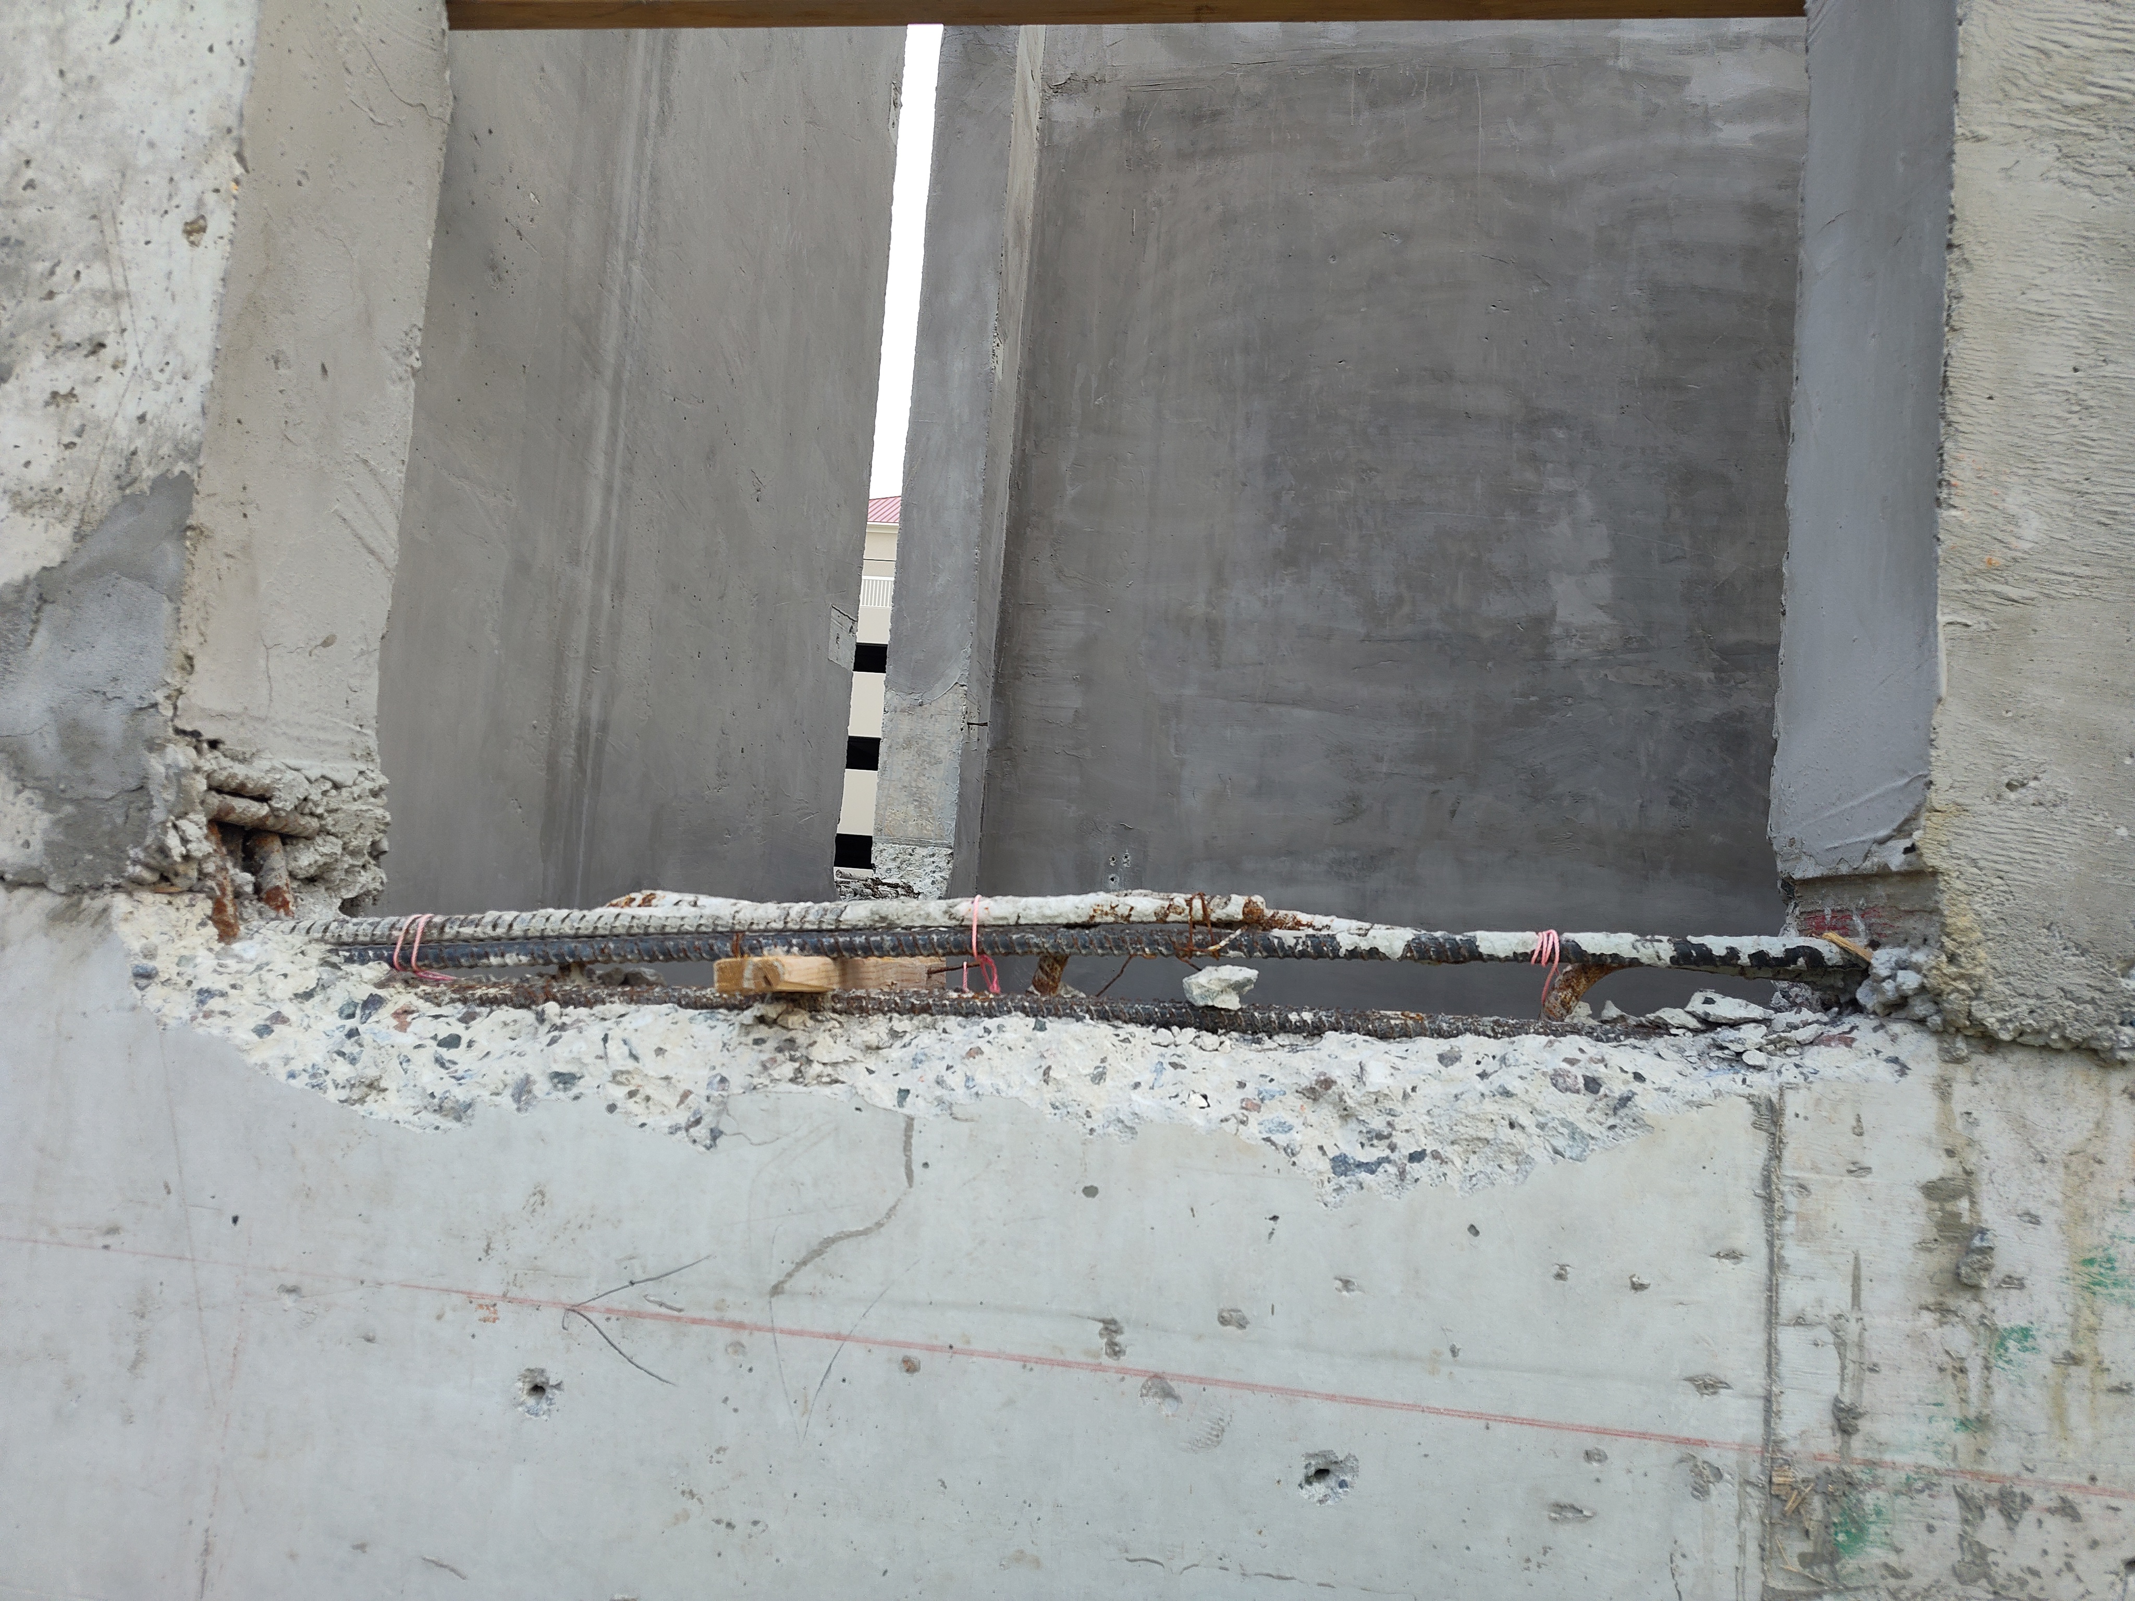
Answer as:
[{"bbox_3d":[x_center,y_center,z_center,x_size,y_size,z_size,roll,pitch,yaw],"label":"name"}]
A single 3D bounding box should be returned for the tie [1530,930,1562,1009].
[{"bbox_3d":[0.292,0.102,0.865,0.019,0.048,0.025,3,-3,8],"label":"tie"}]

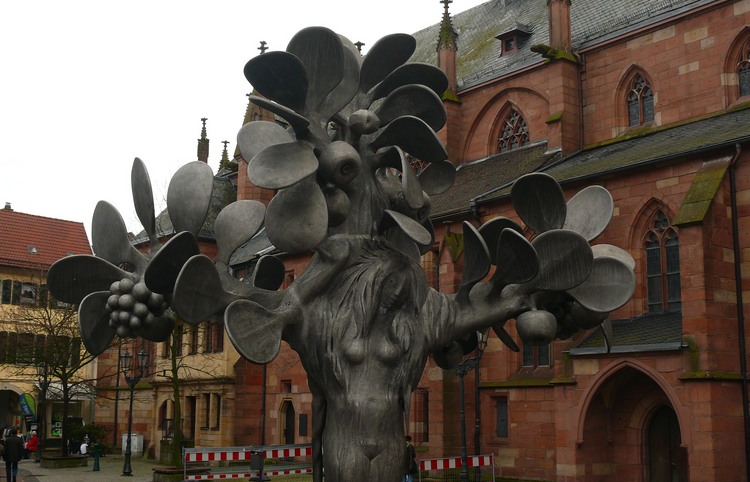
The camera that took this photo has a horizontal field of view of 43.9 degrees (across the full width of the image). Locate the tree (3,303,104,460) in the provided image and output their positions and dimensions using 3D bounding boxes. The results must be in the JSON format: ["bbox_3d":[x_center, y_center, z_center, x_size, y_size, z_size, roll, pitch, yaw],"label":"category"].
[{"bbox_3d":[-13.442,5.889,40.080,4.600,6.680,4.400,4,-11,-18],"label":"tree"}]

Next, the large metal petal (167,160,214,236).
[{"bbox_3d":[-0.956,-0.198,4.800,0.250,0.410,0.110,8,-6,7],"label":"large metal petal"}]

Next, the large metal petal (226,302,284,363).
[{"bbox_3d":[-0.594,0.447,4.550,0.280,0.320,0.120,-1,-6,12],"label":"large metal petal"}]

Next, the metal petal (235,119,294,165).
[{"bbox_3d":[-0.604,-0.547,5.282,0.380,0.270,0.070,9,-30,9],"label":"metal petal"}]

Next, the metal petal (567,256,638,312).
[{"bbox_3d":[1.347,0.265,5.539,0.430,0.340,0.090,-5,6,-6],"label":"metal petal"}]

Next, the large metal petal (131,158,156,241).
[{"bbox_3d":[-1.296,-0.230,5.224,0.050,0.450,0.220,-9,-6,-19],"label":"large metal petal"}]

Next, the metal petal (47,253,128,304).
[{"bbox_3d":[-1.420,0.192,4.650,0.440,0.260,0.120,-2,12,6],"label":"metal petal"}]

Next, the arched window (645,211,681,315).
[{"bbox_3d":[7.949,0.554,25.712,0.280,2.890,1.170,7,-12,-38],"label":"arched window"}]

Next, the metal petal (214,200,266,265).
[{"bbox_3d":[-0.693,-0.044,4.800,0.270,0.360,0.110,24,-9,-1],"label":"metal petal"}]

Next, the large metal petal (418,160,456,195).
[{"bbox_3d":[0.388,-0.414,6.067,0.300,0.260,0.080,-26,11,-12],"label":"large metal petal"}]

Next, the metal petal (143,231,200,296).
[{"bbox_3d":[-1.075,0.119,4.907,0.230,0.370,0.070,35,26,-10],"label":"metal petal"}]

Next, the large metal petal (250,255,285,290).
[{"bbox_3d":[-0.571,0.189,4.950,0.220,0.270,0.100,10,-7,-34],"label":"large metal petal"}]

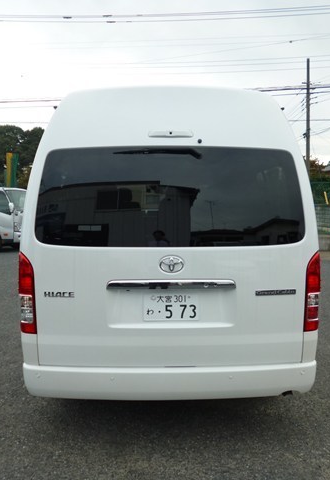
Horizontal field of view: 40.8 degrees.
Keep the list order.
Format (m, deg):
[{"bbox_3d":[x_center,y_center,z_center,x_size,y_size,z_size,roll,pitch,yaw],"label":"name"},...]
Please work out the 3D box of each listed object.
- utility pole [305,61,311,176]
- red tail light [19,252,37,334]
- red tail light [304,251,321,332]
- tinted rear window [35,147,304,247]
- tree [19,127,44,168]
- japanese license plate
[{"bbox_3d":[9.552,-6.356,29.610,0.320,11.204,0.320,0,4,0],"label":"utility pole"},{"bbox_3d":[-0.825,0.318,2.680,0.130,0.490,0.140,0,4,0],"label":"red tail light"},{"bbox_3d":[0.893,0.316,2.690,0.130,0.490,0.140,0,4,0],"label":"red tail light"},{"bbox_3d":[0.030,-0.265,2.645,1.600,0.600,0.090,0,-5,0],"label":"tinted rear window"},{"bbox_3d":[-13.298,-6.556,44.637,3.499,9.374,3.499,0,4,0],"label":"tree"},{"bbox_3d":[0.038,0.396,2.620,0.330,0.165,0.015,0,4,0],"label":"japanese license plate"}]

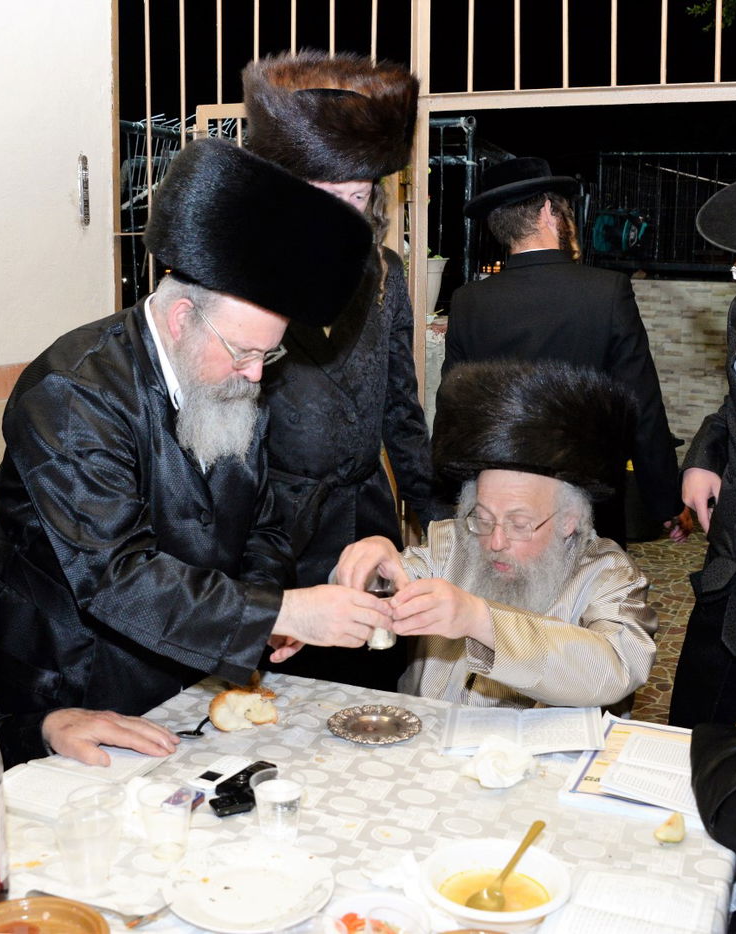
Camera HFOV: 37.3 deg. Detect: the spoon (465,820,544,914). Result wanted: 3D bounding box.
[{"bbox_3d":[0.158,0.440,1.189,0.040,0.025,0.178,7,26,32],"label":"spoon"}]

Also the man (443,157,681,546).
[{"bbox_3d":[0.560,-0.020,3.245,0.620,1.760,0.380,4,11,20],"label":"man"}]

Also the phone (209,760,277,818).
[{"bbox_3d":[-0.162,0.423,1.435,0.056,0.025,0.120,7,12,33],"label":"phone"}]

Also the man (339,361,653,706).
[{"bbox_3d":[0.217,0.457,1.908,0.600,1.280,0.680,4,11,20],"label":"man"}]

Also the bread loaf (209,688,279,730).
[{"bbox_3d":[-0.197,0.361,1.681,0.108,0.062,0.075,-1,10,-6],"label":"bread loaf"}]

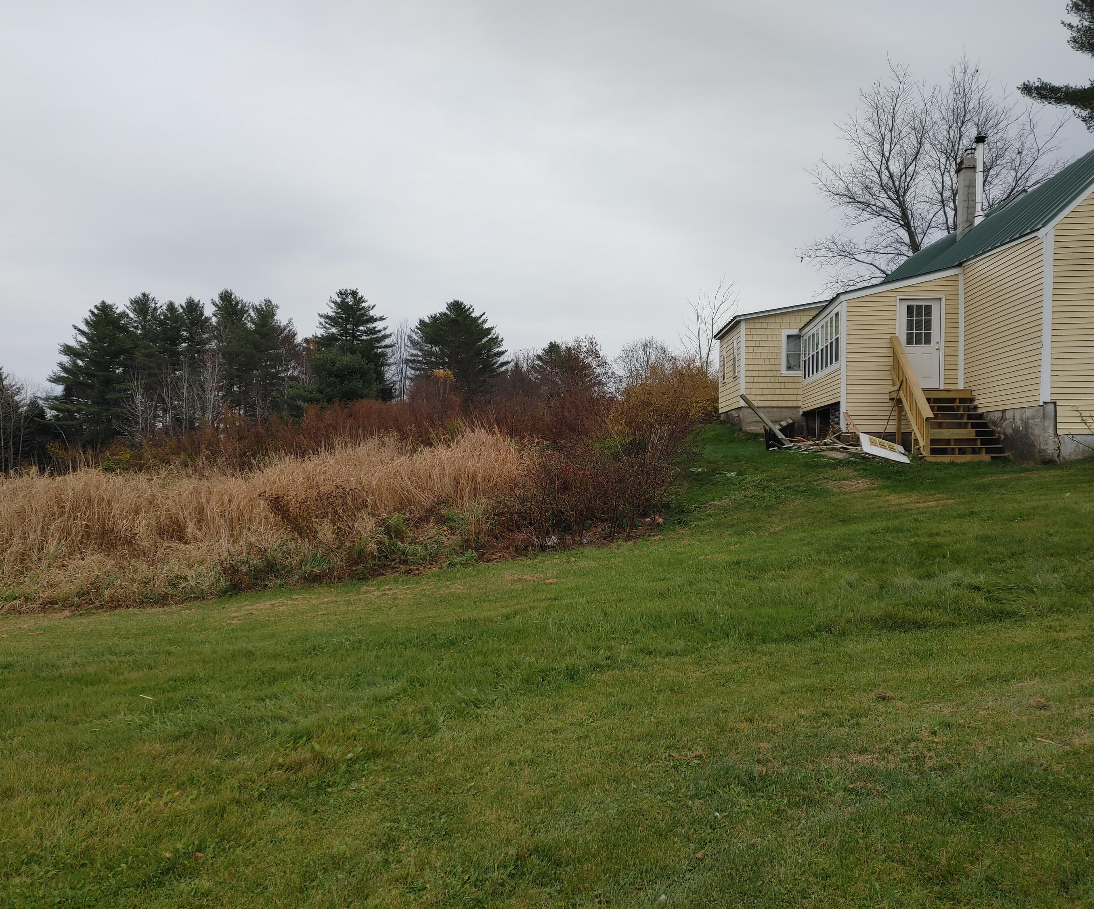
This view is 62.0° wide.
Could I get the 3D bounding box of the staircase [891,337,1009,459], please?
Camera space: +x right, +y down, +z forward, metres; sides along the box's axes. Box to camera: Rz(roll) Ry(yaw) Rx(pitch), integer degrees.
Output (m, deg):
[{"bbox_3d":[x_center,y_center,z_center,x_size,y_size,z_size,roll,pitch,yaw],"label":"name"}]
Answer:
[{"bbox_3d":[8.110,-1.220,18.680,1.750,2.720,2.700,0,0,6],"label":"staircase"}]

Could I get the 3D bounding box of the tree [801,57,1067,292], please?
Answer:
[{"bbox_3d":[14.659,-7.904,34.500,10.100,14.410,9.300,0,0,0],"label":"tree"}]

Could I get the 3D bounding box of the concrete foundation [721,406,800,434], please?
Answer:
[{"bbox_3d":[6.420,-0.980,27.200,1.800,0.740,4.000,0,0,4],"label":"concrete foundation"}]

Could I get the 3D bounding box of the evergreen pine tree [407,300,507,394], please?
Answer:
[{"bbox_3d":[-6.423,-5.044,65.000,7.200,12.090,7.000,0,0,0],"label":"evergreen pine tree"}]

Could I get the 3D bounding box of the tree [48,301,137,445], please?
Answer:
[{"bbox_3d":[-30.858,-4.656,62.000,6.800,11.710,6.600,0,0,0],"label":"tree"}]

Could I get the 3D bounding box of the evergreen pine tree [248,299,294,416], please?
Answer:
[{"bbox_3d":[-20.653,-5.235,68.000,4.300,12.870,4.300,0,0,0],"label":"evergreen pine tree"}]

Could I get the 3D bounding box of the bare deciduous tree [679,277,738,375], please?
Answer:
[{"bbox_3d":[6.190,-3.687,34.500,2.400,5.970,2.300,0,0,0],"label":"bare deciduous tree"}]

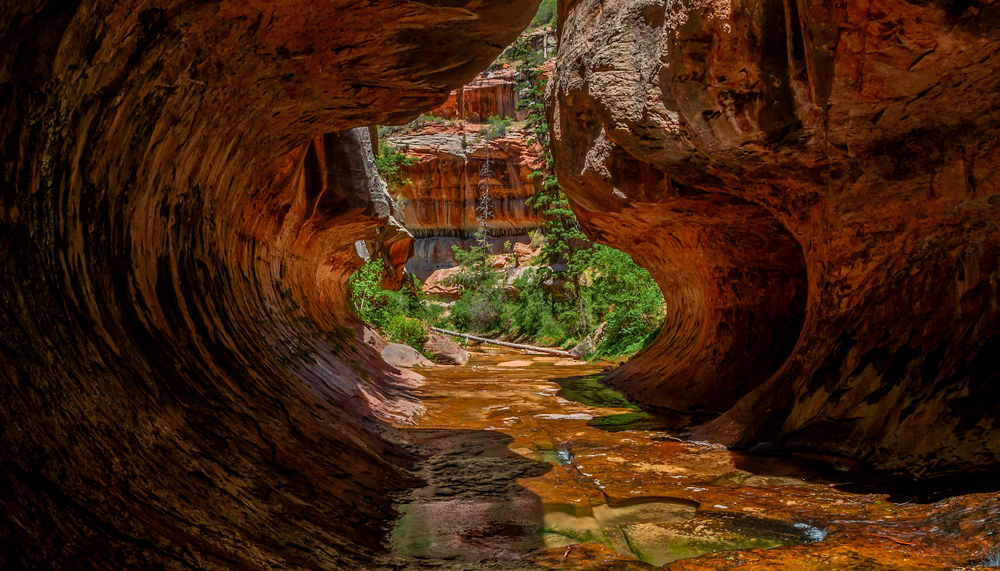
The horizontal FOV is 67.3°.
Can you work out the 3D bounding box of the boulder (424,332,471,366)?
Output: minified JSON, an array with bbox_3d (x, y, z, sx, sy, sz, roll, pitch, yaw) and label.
[{"bbox_3d":[-1.520,1.800,21.600,1.350,0.950,1.250,0,-1,0],"label":"boulder"}]

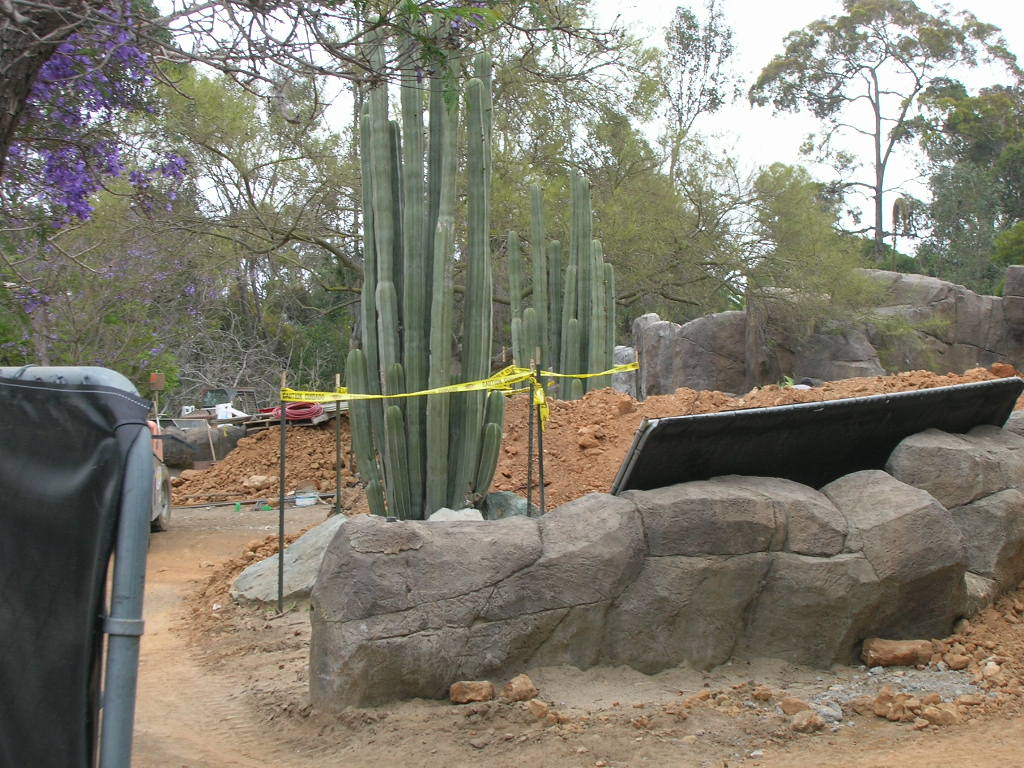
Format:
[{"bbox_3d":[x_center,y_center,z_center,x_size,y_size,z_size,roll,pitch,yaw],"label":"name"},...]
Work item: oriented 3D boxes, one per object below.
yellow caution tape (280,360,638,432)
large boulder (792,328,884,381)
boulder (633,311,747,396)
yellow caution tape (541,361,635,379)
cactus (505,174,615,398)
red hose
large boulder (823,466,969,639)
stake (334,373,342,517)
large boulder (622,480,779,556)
[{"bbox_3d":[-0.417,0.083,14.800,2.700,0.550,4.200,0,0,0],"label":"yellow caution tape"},{"bbox_3d":[4.292,-0.322,24.500,1.200,0.800,0.800,0,0,0],"label":"large boulder"},{"bbox_3d":[2.238,-0.271,23.500,1.450,1.300,1.000,0,0,0],"label":"boulder"},{"bbox_3d":[0.722,-0.137,17.600,0.980,0.170,0.100,0,0,0],"label":"yellow caution tape"},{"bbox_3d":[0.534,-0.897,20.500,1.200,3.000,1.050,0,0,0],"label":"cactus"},{"bbox_3d":[-2.877,0.369,25.000,0.720,0.200,0.660,0,0,0],"label":"red hose"},{"bbox_3d":[2.231,0.986,10.900,0.850,0.900,0.800,0,0,-5],"label":"large boulder"},{"bbox_3d":[-1.415,0.559,15.200,0.040,1.300,0.040,0,0,0],"label":"stake"},{"bbox_3d":[1.077,0.769,10.650,0.880,0.410,0.650,0,0,-10],"label":"large boulder"}]

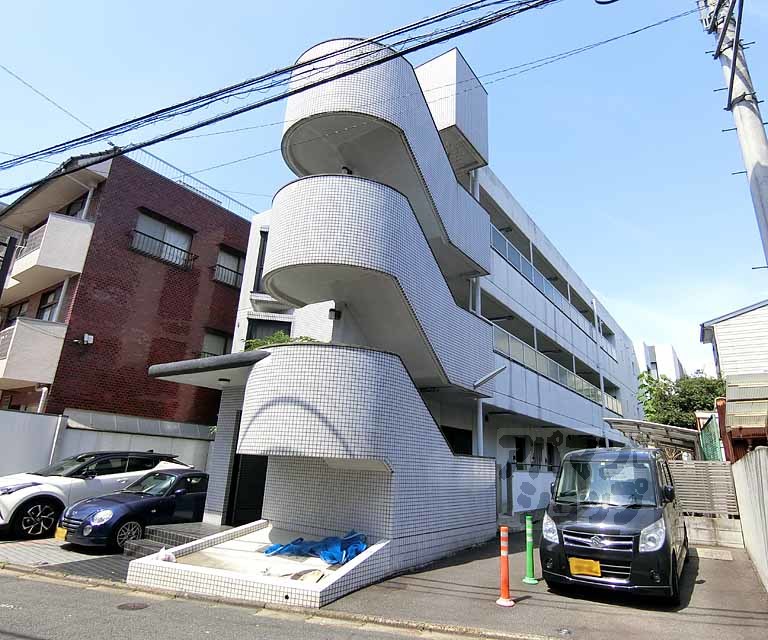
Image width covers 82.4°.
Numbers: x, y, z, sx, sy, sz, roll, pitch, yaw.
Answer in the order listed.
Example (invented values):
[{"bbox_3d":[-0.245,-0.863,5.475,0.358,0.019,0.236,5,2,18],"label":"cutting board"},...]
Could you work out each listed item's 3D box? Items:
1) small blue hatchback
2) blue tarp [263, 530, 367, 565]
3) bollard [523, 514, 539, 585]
[{"bbox_3d":[-4.222,3.564,8.538,1.475,1.250,3.395,-9,-19,32],"label":"small blue hatchback"},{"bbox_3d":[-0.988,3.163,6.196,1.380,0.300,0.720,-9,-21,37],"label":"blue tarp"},{"bbox_3d":[2.022,3.149,6.054,0.200,0.800,0.200,-9,-21,37],"label":"bollard"}]

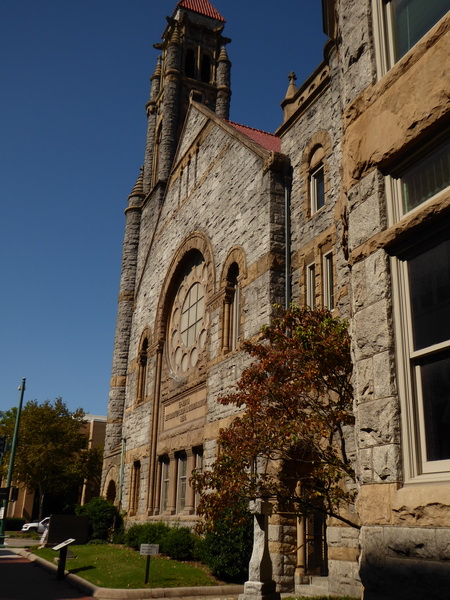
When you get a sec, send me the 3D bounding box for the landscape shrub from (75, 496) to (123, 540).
[{"bbox_3d":[-6.109,10.576,29.300,2.000,1.950,2.000,10,-21,-21],"label":"landscape shrub"}]

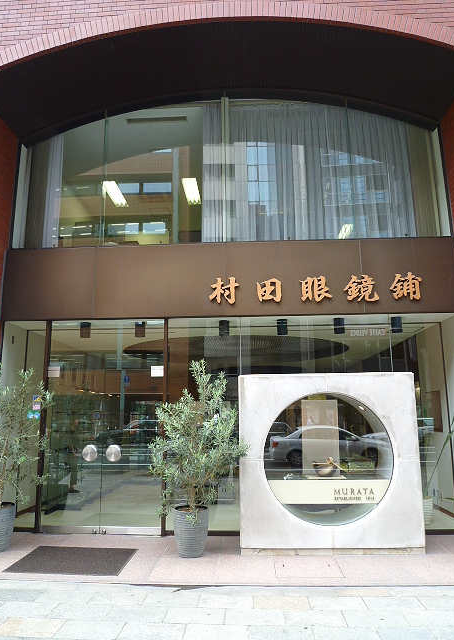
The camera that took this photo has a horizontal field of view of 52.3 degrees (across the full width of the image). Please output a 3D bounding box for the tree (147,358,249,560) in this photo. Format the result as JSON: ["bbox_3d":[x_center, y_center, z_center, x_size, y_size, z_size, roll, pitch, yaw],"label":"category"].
[{"bbox_3d":[-0.301,1.494,5.175,1.105,2.069,1.050,-1,-10,3],"label":"tree"}]

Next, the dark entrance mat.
[{"bbox_3d":[-1.568,2.476,4.780,1.150,0.015,0.790,-1,-10,4],"label":"dark entrance mat"}]

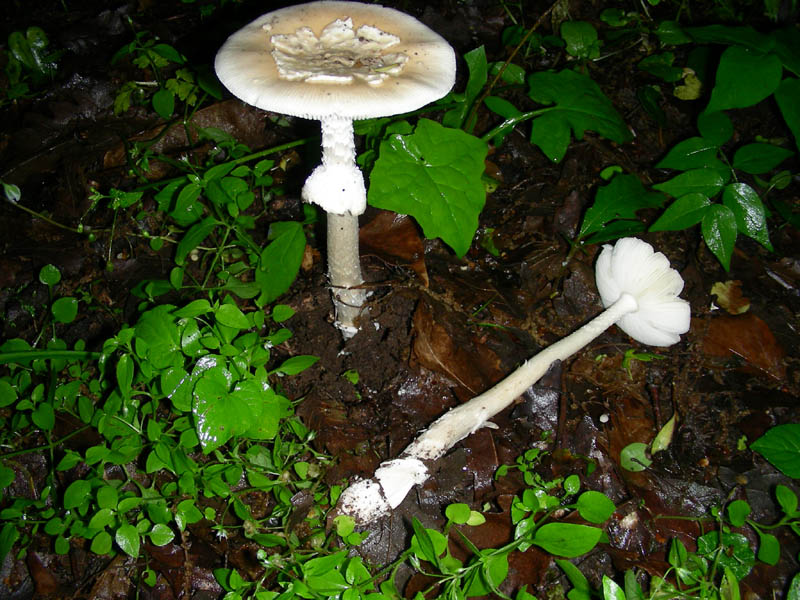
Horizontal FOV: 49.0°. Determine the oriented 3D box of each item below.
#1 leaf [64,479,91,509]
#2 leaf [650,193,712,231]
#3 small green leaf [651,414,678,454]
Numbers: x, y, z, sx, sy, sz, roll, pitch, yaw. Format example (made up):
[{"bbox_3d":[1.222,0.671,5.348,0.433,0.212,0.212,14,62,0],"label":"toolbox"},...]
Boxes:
[{"bbox_3d":[-0.158,0.095,0.431,0.013,0.004,0.015,-21,65,-23],"label":"leaf"},{"bbox_3d":[0.184,-0.058,0.575,0.043,0.006,0.021,-25,64,-1],"label":"leaf"},{"bbox_3d":[0.126,0.063,0.417,0.006,0.005,0.026,29,56,22],"label":"small green leaf"}]

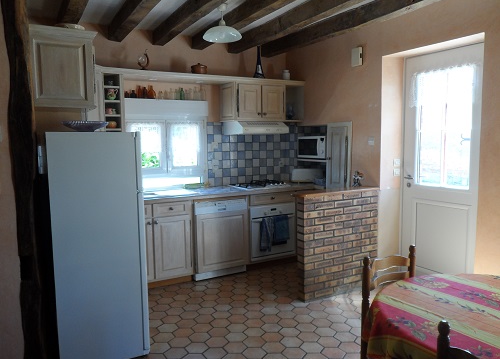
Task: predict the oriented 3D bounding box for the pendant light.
[{"bbox_3d":[-0.236,-1.382,3.528,0.343,0.283,0.343,0,6,0],"label":"pendant light"}]

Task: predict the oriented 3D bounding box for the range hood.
[{"bbox_3d":[0.056,-0.620,4.848,0.612,0.143,0.510,-4,6,-28],"label":"range hood"}]

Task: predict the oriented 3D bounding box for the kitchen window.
[{"bbox_3d":[-0.951,-0.312,4.596,0.975,0.820,0.120,-3,6,-28],"label":"kitchen window"}]

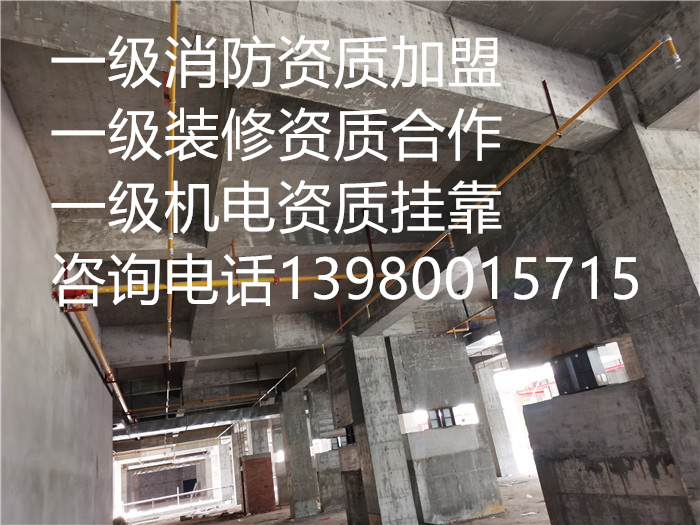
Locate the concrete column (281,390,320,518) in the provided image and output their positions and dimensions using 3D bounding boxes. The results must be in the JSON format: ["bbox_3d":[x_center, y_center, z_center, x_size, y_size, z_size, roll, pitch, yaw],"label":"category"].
[{"bbox_3d":[-1.917,6.830,19.710,0.800,4.200,0.780,-2,-21,-20],"label":"concrete column"}]

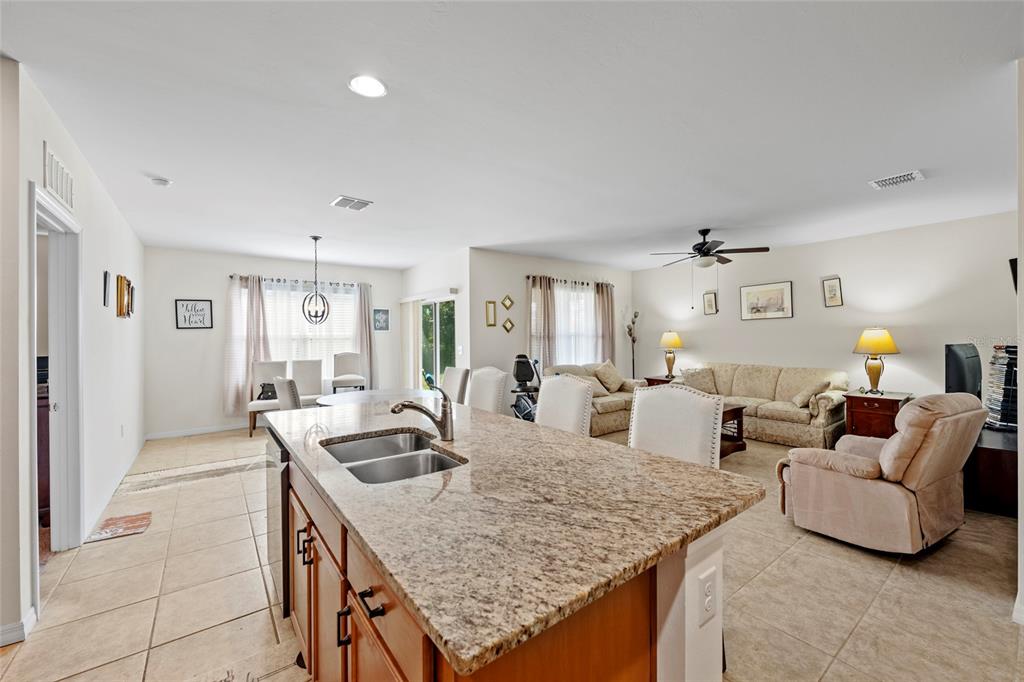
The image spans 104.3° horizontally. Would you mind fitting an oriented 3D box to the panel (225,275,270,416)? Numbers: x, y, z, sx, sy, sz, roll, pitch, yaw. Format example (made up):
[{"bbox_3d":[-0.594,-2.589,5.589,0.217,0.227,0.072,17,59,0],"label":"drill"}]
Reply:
[{"bbox_3d":[-3.966,0.077,5.993,0.600,2.090,0.120,-1,1,-37],"label":"panel"}]

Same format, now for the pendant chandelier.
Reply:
[{"bbox_3d":[-2.405,-0.743,4.890,0.335,1.097,0.335,0,0,-37],"label":"pendant chandelier"}]

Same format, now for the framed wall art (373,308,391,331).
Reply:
[{"bbox_3d":[-2.362,-0.383,7.247,0.275,0.385,0.030,0,0,-37],"label":"framed wall art"}]

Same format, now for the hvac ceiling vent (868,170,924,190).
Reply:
[{"bbox_3d":[3.083,-1.269,3.188,0.275,0.020,0.290,-1,1,-37],"label":"hvac ceiling vent"}]

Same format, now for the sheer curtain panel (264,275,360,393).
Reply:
[{"bbox_3d":[-3.373,0.084,6.779,1.500,2.200,0.100,0,0,-38],"label":"sheer curtain panel"}]

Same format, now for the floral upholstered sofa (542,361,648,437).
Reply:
[{"bbox_3d":[1.372,0.858,6.253,1.580,0.920,0.900,-1,1,-37],"label":"floral upholstered sofa"}]

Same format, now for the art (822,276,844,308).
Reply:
[{"bbox_3d":[4.173,-0.625,5.177,0.030,0.355,0.182,0,-3,-37],"label":"art"}]

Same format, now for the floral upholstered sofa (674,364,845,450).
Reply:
[{"bbox_3d":[3.510,0.861,5.859,0.920,0.940,2.100,0,0,-38],"label":"floral upholstered sofa"}]

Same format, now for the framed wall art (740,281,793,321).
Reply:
[{"bbox_3d":[3.699,-0.574,5.807,0.030,0.515,0.680,0,0,-37],"label":"framed wall art"}]

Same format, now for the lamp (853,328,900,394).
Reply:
[{"bbox_3d":[4.382,0.238,4.802,0.415,0.800,0.415,0,0,-38],"label":"lamp"}]

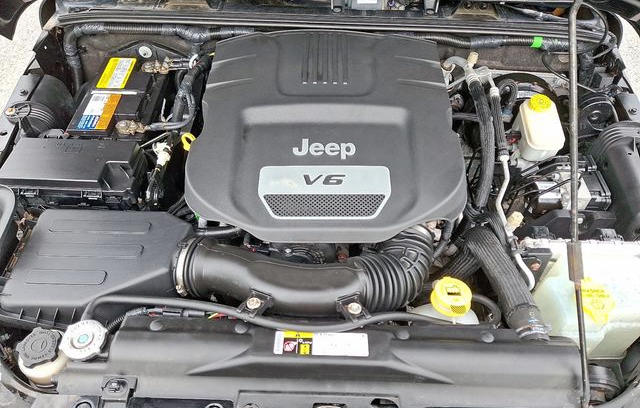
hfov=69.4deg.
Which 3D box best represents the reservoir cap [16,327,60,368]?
[{"bbox_3d":[-0.436,0.229,0.726,0.067,0.023,0.067,0,51,-1],"label":"reservoir cap"}]

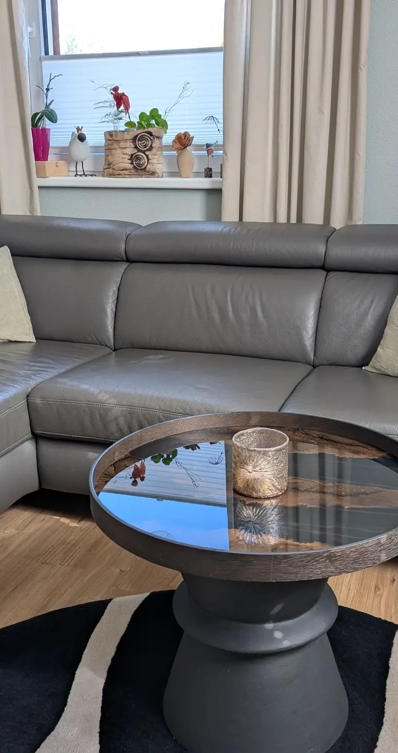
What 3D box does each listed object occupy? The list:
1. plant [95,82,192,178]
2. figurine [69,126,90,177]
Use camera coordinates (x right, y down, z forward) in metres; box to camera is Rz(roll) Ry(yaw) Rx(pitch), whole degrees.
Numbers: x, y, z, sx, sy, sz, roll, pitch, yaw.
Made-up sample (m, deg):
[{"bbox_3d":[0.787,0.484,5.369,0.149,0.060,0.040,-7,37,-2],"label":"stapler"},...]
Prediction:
[{"bbox_3d":[-0.231,-0.997,2.835,0.410,0.355,0.180,4,18,12],"label":"plant"},{"bbox_3d":[-0.487,-0.941,2.912,0.098,0.198,0.110,-11,20,-30],"label":"figurine"}]

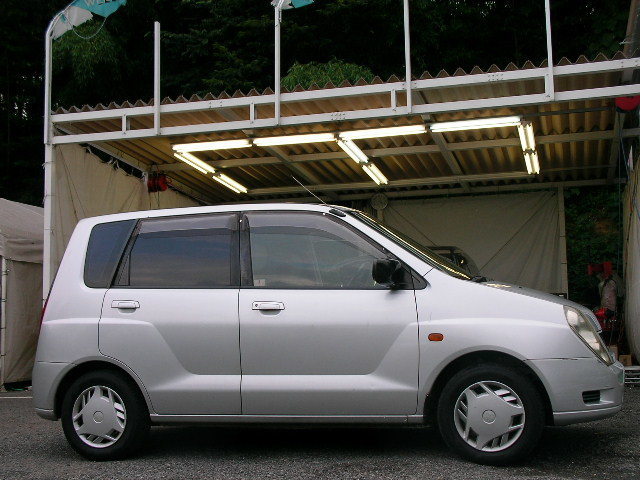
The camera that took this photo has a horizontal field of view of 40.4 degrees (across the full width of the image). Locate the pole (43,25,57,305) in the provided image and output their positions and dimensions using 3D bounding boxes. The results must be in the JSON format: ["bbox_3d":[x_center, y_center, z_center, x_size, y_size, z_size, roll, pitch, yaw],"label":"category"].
[{"bbox_3d":[-3.648,-0.428,11.613,0.110,5.156,0.120,-3,-7,15],"label":"pole"}]

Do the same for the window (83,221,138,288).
[{"bbox_3d":[-1.375,0.094,5.689,0.324,0.468,0.050,-3,-20,15],"label":"window"}]

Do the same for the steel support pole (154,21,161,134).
[{"bbox_3d":[-2.115,-2.113,11.320,0.060,1.510,0.060,-3,-7,15],"label":"steel support pole"}]

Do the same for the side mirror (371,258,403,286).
[{"bbox_3d":[0.390,0.188,5.019,0.130,0.155,0.190,-3,-7,15],"label":"side mirror"}]

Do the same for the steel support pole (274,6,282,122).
[{"bbox_3d":[-0.524,-2.194,10.879,0.060,1.516,0.060,-3,-7,15],"label":"steel support pole"}]

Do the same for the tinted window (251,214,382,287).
[{"bbox_3d":[-0.011,0.055,5.305,0.929,0.536,0.050,-3,-20,15],"label":"tinted window"}]

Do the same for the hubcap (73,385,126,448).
[{"bbox_3d":[-1.395,1.120,5.535,0.389,0.389,0.060,-3,-7,15],"label":"hubcap"}]

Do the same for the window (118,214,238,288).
[{"bbox_3d":[-0.900,0.082,5.555,0.859,0.507,0.050,-3,-20,15],"label":"window"}]

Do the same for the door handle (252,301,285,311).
[{"bbox_3d":[-0.309,0.400,5.267,0.185,0.056,0.045,-3,-7,15],"label":"door handle"}]

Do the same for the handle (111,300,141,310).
[{"bbox_3d":[-1.232,0.415,5.523,0.180,0.056,0.045,-3,-7,15],"label":"handle"}]

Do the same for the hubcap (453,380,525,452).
[{"bbox_3d":[0.956,0.998,4.893,0.389,0.389,0.060,-3,-7,15],"label":"hubcap"}]

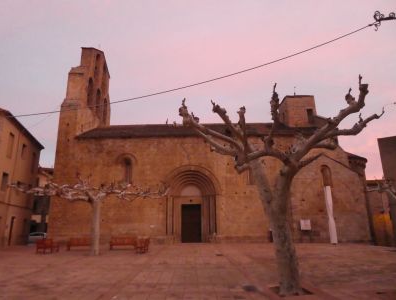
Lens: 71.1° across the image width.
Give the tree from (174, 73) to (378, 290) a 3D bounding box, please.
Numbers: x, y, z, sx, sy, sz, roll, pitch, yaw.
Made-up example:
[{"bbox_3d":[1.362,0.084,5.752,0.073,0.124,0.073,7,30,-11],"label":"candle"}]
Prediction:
[{"bbox_3d":[2.447,0.642,7.558,5.920,5.820,4.800,0,-15,-1],"label":"tree"}]

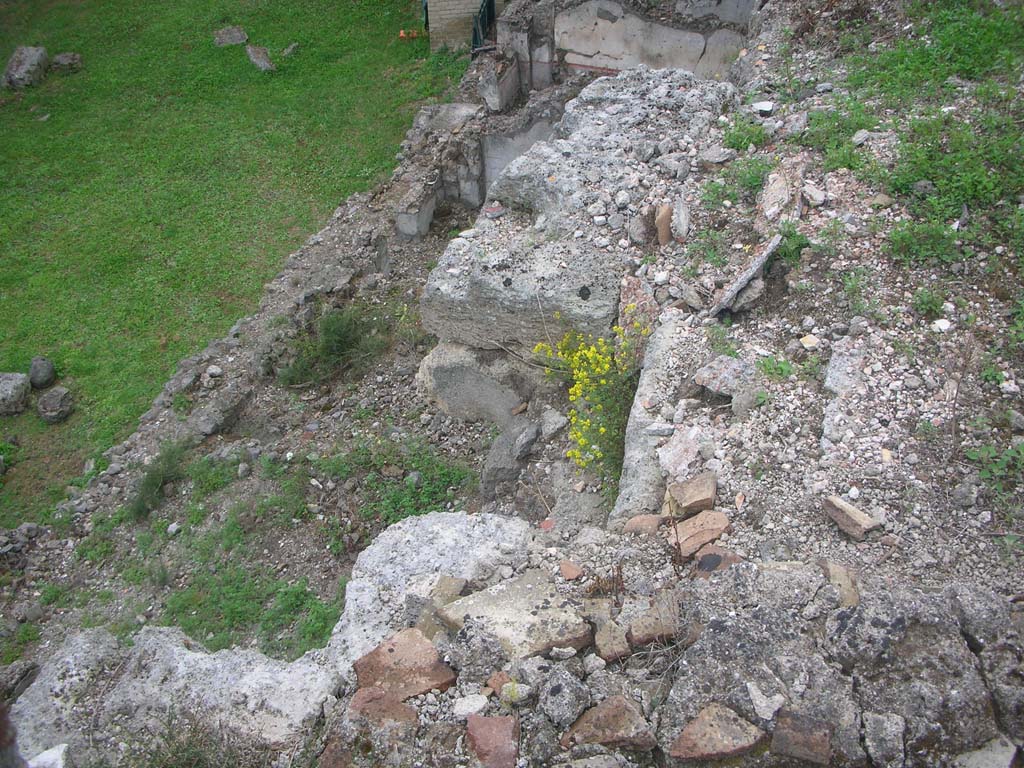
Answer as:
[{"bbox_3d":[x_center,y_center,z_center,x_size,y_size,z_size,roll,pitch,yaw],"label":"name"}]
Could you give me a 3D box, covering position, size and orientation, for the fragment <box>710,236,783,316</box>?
[{"bbox_3d":[0.857,-0.378,3.786,0.080,0.140,0.510,22,38,32],"label":"fragment"}]

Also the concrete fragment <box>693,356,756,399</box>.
[{"bbox_3d":[0.671,-0.021,3.277,0.189,0.090,0.155,-1,31,0],"label":"concrete fragment"}]

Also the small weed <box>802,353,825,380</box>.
[{"bbox_3d":[1.048,-0.058,3.600,0.075,0.060,0.075,-1,36,0],"label":"small weed"}]

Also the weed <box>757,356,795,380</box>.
[{"bbox_3d":[0.915,-0.054,3.600,0.130,0.050,0.095,-1,36,0],"label":"weed"}]

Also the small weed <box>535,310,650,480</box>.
[{"bbox_3d":[0.250,0.037,3.305,0.330,0.430,0.300,2,37,4],"label":"small weed"}]

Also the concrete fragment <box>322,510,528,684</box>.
[{"bbox_3d":[-0.196,0.541,2.680,0.520,0.220,0.420,-1,36,0],"label":"concrete fragment"}]

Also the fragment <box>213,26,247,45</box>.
[{"bbox_3d":[-4.269,-5.266,15.642,0.460,0.110,0.420,-12,39,-14],"label":"fragment"}]

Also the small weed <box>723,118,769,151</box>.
[{"bbox_3d":[1.163,-1.244,5.161,0.222,0.130,0.213,5,32,10],"label":"small weed"}]

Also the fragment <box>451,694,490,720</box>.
[{"bbox_3d":[-0.092,0.737,2.360,0.085,0.040,0.052,-10,37,-12],"label":"fragment"}]

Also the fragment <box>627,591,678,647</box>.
[{"bbox_3d":[0.344,0.576,2.550,0.120,0.050,0.120,-10,37,-12],"label":"fragment"}]

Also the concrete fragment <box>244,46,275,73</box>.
[{"bbox_3d":[-3.617,-4.662,14.818,0.270,0.120,0.780,-17,40,-19],"label":"concrete fragment"}]

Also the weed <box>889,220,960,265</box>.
[{"bbox_3d":[1.603,-0.552,4.026,0.259,0.120,0.237,11,33,19],"label":"weed"}]

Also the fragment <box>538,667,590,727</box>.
[{"bbox_3d":[0.110,0.655,2.173,0.108,0.090,0.121,-1,31,0],"label":"fragment"}]

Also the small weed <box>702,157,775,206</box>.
[{"bbox_3d":[1.011,-0.906,4.625,0.312,0.160,0.352,5,32,10],"label":"small weed"}]

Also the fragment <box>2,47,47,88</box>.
[{"bbox_3d":[-6.773,-4.417,14.434,0.410,0.320,0.700,-9,38,-10],"label":"fragment"}]

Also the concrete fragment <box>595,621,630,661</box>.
[{"bbox_3d":[0.226,0.579,2.331,0.076,0.050,0.096,-1,31,0],"label":"concrete fragment"}]

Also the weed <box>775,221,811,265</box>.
[{"bbox_3d":[1.098,-0.545,4.041,0.124,0.150,0.176,6,32,12],"label":"weed"}]

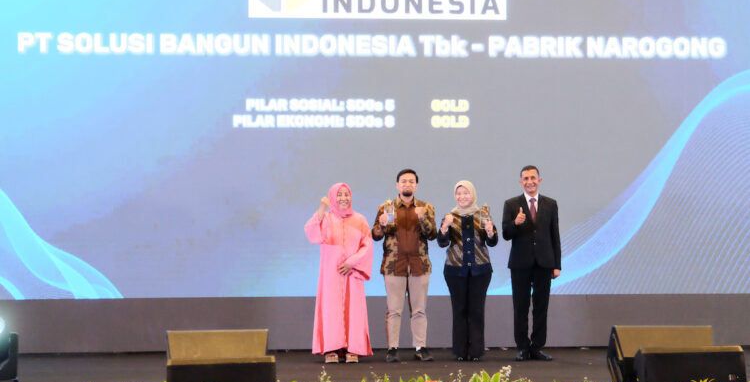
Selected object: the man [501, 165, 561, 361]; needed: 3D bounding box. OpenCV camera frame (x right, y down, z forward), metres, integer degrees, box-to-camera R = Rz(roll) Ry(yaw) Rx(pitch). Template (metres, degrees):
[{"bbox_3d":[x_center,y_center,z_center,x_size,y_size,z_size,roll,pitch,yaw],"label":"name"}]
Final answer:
[{"bbox_3d":[1.364,0.631,11.916,0.520,1.700,0.340,0,-1,2],"label":"man"}]

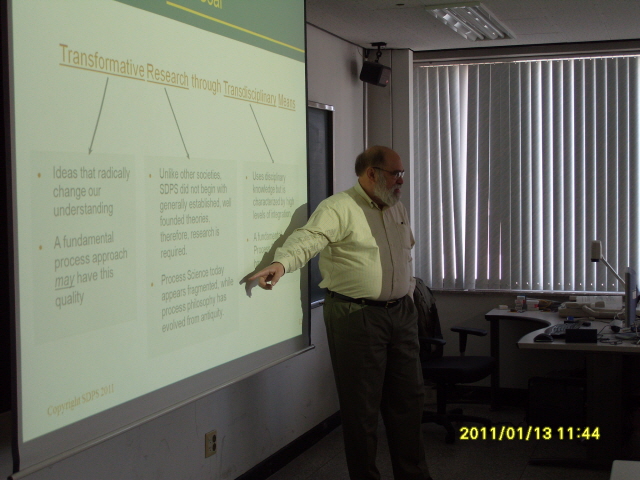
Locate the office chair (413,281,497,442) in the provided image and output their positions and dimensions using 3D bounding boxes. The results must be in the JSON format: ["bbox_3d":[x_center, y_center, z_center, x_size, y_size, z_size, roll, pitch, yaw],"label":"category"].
[{"bbox_3d":[0.810,0.770,6.197,0.640,1.060,0.630,1,3,32],"label":"office chair"}]

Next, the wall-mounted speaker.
[{"bbox_3d":[0.394,-1.178,6.580,0.146,0.138,0.195,17,9,20],"label":"wall-mounted speaker"}]

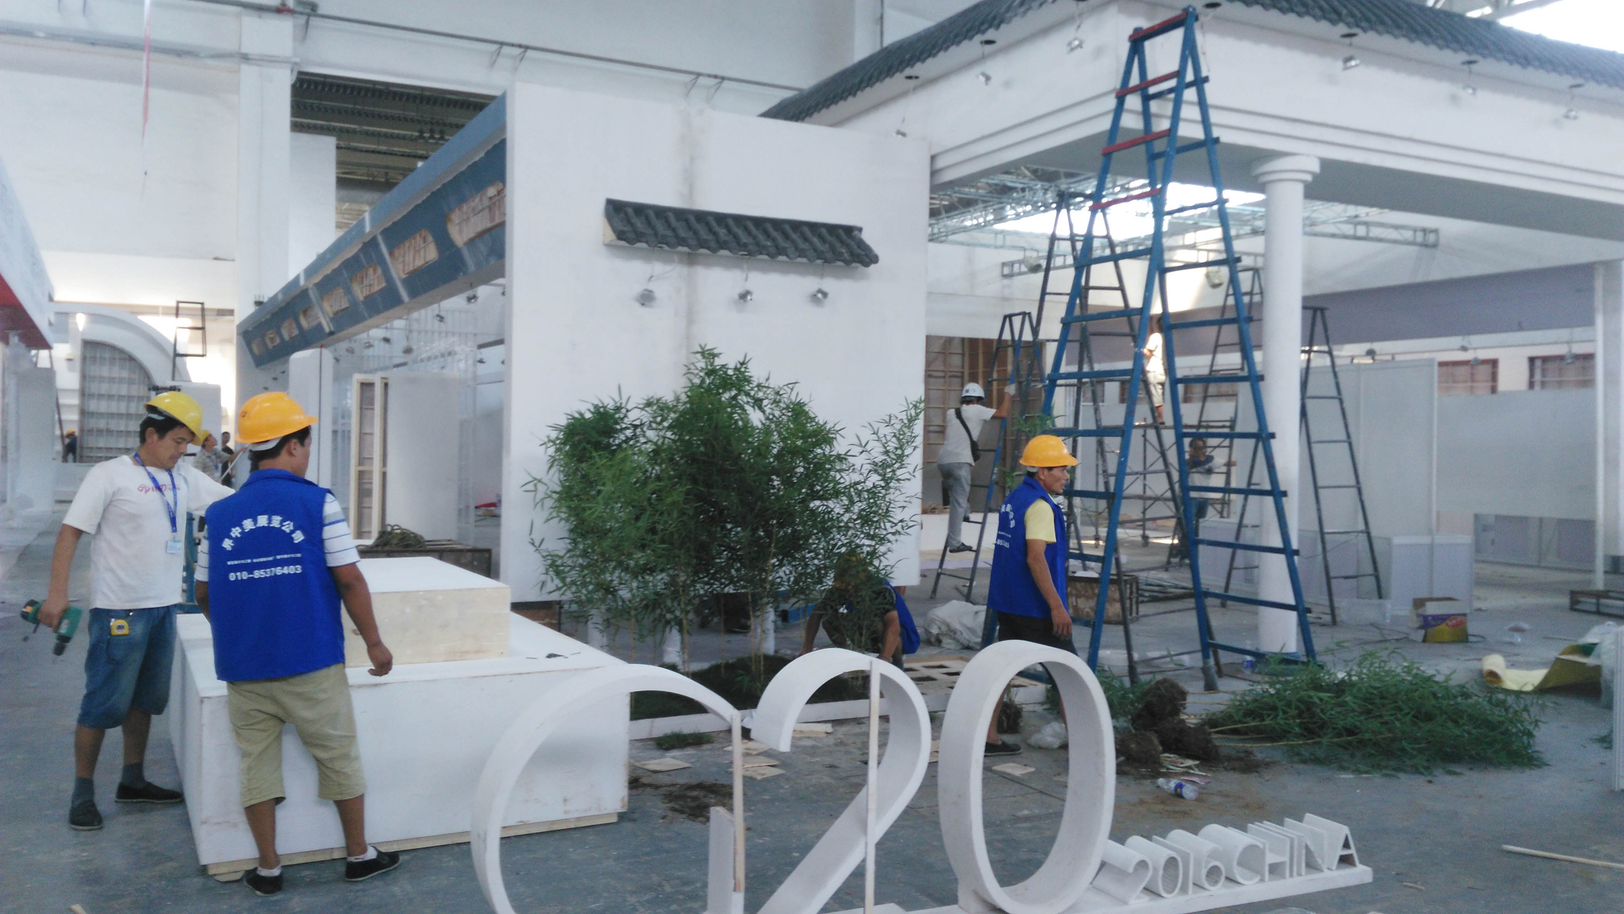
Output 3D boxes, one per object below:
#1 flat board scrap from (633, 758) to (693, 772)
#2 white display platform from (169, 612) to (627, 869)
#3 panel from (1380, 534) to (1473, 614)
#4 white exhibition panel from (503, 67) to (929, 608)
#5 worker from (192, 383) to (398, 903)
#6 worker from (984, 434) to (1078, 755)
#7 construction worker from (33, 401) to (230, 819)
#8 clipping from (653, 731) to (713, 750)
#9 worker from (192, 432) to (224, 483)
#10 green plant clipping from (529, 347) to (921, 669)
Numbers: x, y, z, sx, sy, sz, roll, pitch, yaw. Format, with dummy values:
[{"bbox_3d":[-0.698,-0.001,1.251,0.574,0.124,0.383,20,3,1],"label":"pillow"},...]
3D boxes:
[{"bbox_3d":[-0.741,1.531,5.770,0.190,0.015,0.220,1,0,-45],"label":"flat board scrap"},{"bbox_3d":[-2.126,1.198,5.671,1.648,0.640,2.369,1,0,-30],"label":"white display platform"},{"bbox_3d":[6.419,1.226,12.168,1.060,0.800,0.150,1,0,-20],"label":"panel"},{"bbox_3d":[-0.645,-0.780,8.966,3.309,3.624,0.280,1,0,-24],"label":"white exhibition panel"},{"bbox_3d":[-1.801,0.658,4.202,0.640,1.740,0.450,1,0,-3],"label":"worker"},{"bbox_3d":[1.149,0.721,6.123,0.520,1.690,0.480,1,0,-16],"label":"worker"},{"bbox_3d":[-2.800,0.635,4.882,0.700,1.750,0.560,1,0,18],"label":"construction worker"},{"bbox_3d":[-0.688,1.498,6.215,0.310,0.080,0.220,1,0,-24],"label":"clipping"},{"bbox_3d":[-8.210,0.517,16.202,0.580,1.730,0.520,1,0,-5],"label":"worker"},{"bbox_3d":[-0.556,0.386,7.351,2.200,2.150,1.300,1,0,-24],"label":"green plant clipping"}]

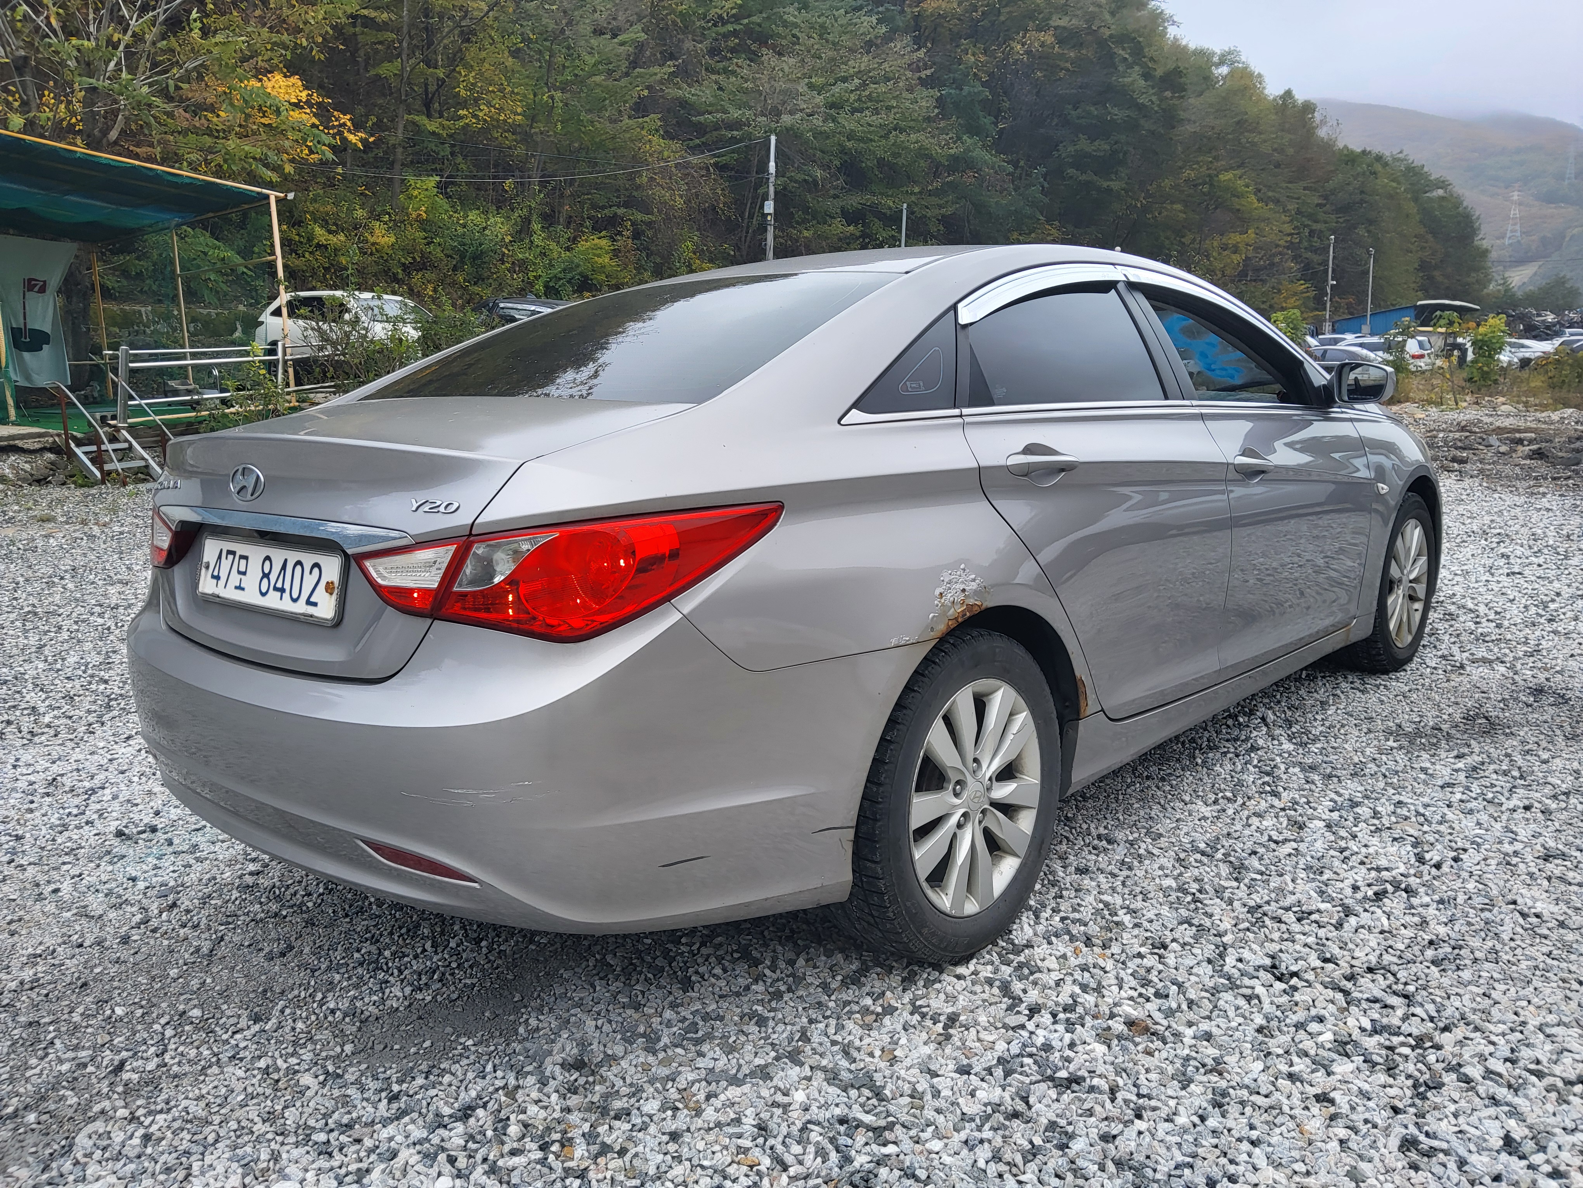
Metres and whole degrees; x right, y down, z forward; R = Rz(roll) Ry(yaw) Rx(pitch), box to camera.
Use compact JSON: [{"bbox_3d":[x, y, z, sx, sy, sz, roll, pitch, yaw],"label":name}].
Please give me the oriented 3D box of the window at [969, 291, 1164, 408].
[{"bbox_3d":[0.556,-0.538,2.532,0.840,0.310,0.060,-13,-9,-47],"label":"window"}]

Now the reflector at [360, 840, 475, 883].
[{"bbox_3d":[-0.581,0.413,1.835,0.280,0.045,0.035,5,12,31],"label":"reflector"}]

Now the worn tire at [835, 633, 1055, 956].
[{"bbox_3d":[0.285,0.374,2.325,0.220,0.660,0.660,8,14,41],"label":"worn tire"}]

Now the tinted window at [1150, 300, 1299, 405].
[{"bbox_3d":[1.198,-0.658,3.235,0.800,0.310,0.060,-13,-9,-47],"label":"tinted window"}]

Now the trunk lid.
[{"bbox_3d":[-0.762,-0.143,2.284,1.310,0.450,0.600,8,14,42],"label":"trunk lid"}]

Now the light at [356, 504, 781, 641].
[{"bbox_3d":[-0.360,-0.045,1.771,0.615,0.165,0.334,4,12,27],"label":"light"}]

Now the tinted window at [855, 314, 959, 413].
[{"bbox_3d":[0.226,-0.441,2.231,0.360,0.200,0.050,-13,-1,-42],"label":"tinted window"}]

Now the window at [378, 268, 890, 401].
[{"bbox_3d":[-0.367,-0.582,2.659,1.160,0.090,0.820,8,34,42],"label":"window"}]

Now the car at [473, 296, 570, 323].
[{"bbox_3d":[-4.649,-4.562,21.331,4.600,1.480,1.820,-9,13,-36],"label":"car"}]

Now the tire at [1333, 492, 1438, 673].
[{"bbox_3d":[2.159,-0.053,4.371,0.220,0.650,0.655,8,14,42],"label":"tire"}]

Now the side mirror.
[{"bbox_3d":[1.661,-0.616,3.458,0.220,0.135,0.140,8,14,41],"label":"side mirror"}]

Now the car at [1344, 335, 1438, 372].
[{"bbox_3d":[21.153,-8.574,43.500,1.830,1.680,4.600,-8,12,-31],"label":"car"}]

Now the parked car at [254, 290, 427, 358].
[{"bbox_3d":[-8.063,-4.947,22.700,4.400,1.660,1.820,3,11,23],"label":"parked car"}]

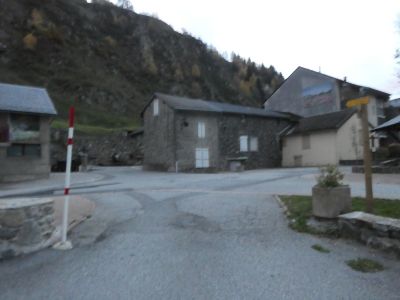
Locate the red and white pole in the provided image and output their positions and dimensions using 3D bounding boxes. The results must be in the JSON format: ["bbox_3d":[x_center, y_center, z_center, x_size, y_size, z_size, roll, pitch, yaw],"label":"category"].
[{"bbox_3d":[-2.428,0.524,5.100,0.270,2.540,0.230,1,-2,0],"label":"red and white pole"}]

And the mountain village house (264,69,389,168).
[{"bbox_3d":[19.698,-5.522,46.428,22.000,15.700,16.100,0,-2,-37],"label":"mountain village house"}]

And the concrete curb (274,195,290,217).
[{"bbox_3d":[2.530,1.690,8.600,0.170,0.130,3.300,-1,-2,10],"label":"concrete curb"}]

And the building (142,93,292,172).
[{"bbox_3d":[2.207,-1.681,32.041,16.600,7.700,7.200,0,-2,-37],"label":"building"}]

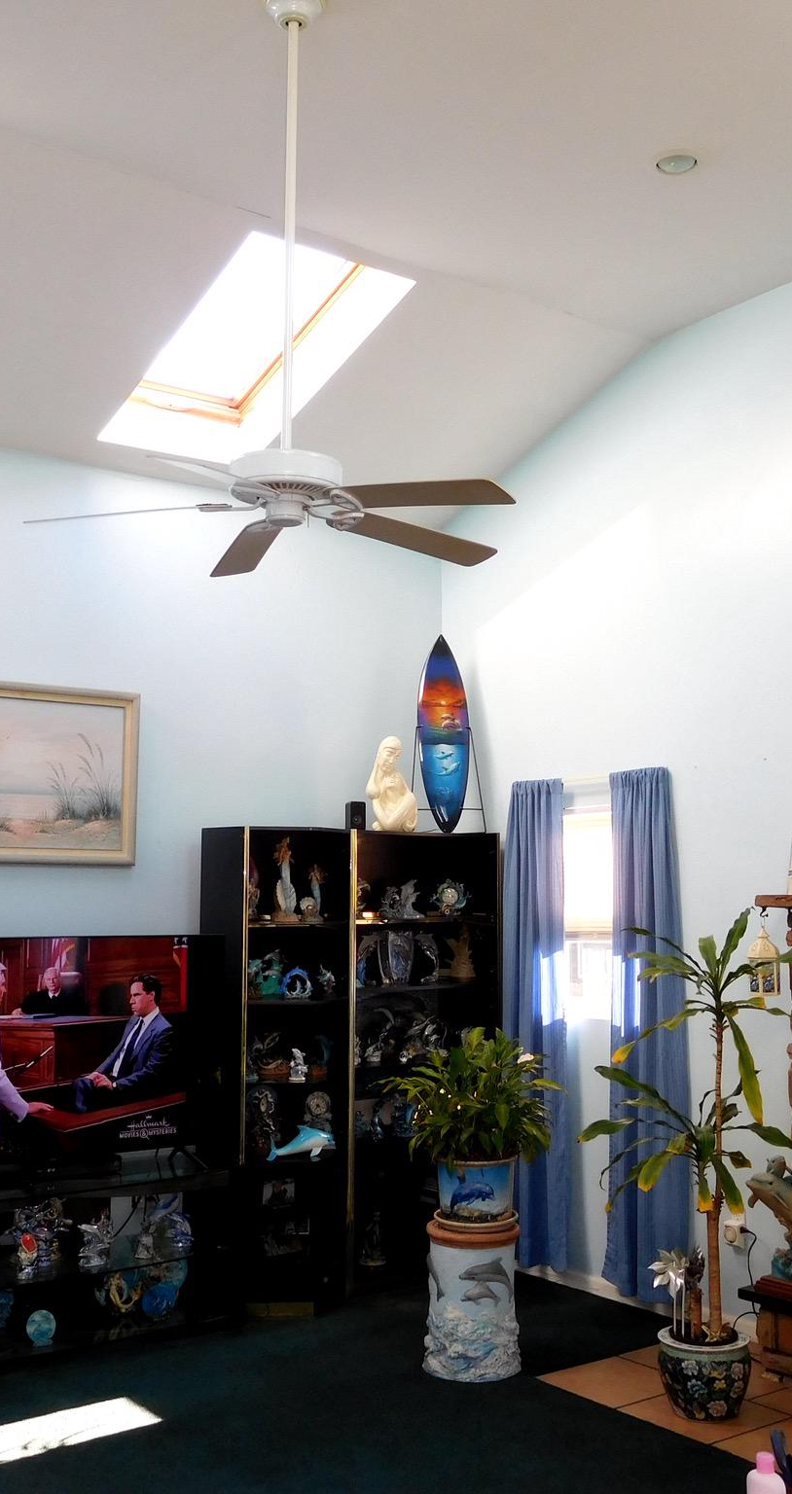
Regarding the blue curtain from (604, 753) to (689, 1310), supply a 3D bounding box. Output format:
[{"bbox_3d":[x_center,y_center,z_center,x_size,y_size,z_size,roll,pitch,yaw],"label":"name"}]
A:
[{"bbox_3d":[0.990,1.109,5.769,0.100,2.040,0.390,4,-8,-36],"label":"blue curtain"}]

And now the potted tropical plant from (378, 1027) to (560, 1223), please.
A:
[{"bbox_3d":[0.246,1.312,5.105,0.616,0.632,0.562,-1,-6,3],"label":"potted tropical plant"}]

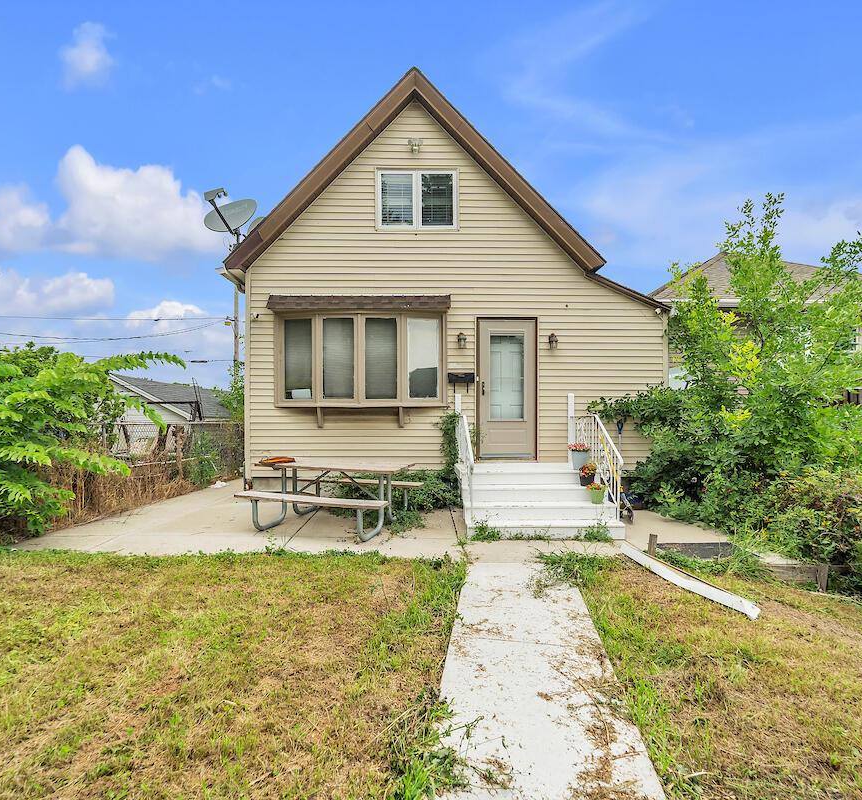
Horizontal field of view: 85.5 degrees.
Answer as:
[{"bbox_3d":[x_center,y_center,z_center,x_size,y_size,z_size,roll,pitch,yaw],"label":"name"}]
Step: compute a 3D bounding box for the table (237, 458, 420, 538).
[{"bbox_3d":[-1.200,1.200,5.900,1.850,0.770,1.500,0,1,16],"label":"table"}]

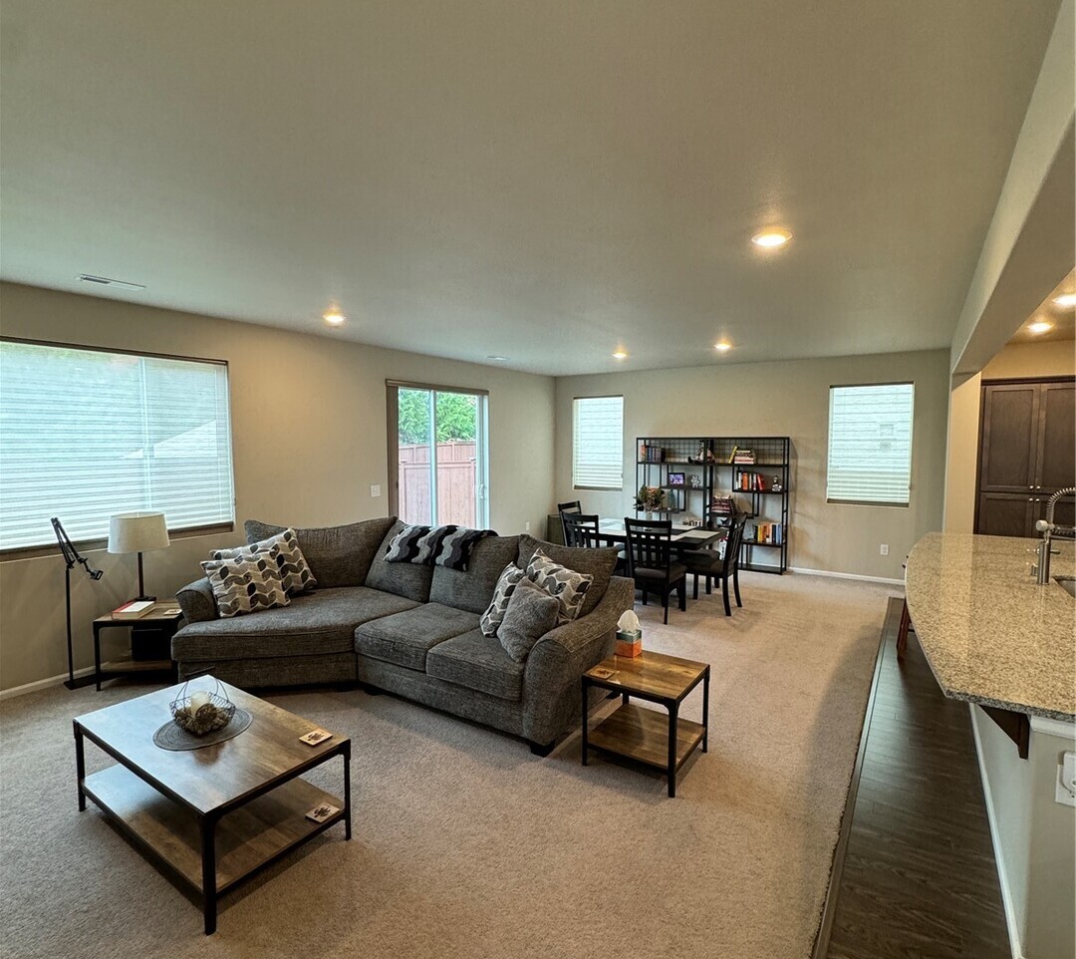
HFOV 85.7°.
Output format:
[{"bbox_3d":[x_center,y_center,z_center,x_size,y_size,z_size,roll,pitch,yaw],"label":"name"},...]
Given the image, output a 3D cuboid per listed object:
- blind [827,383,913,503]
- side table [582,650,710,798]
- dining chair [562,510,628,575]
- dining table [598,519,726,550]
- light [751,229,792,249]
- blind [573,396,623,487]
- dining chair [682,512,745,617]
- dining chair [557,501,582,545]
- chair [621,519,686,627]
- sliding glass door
[{"bbox_3d":[4.134,-0.425,7.243,0.890,1.490,0.060,2,4,33],"label":"blind"},{"bbox_3d":[0.590,1.274,3.139,0.515,0.492,0.499,3,5,33],"label":"side table"},{"bbox_3d":[0.592,0.822,6.116,0.450,0.967,0.560,4,6,42],"label":"dining chair"},{"bbox_3d":[1.095,0.918,6.221,1.530,0.760,0.940,3,5,33],"label":"dining table"},{"bbox_3d":[1.230,-1.258,3.048,0.195,0.030,0.195,2,4,33],"label":"light"},{"bbox_3d":[0.943,-0.571,9.100,0.875,1.455,0.070,3,5,33],"label":"blind"},{"bbox_3d":[1.792,0.834,5.926,0.580,0.967,0.455,3,5,33],"label":"dining chair"},{"bbox_3d":[0.610,0.786,6.878,0.560,0.980,0.460,2,4,33],"label":"dining chair"},{"bbox_3d":[1.163,0.851,5.708,0.455,0.967,0.570,3,5,33],"label":"chair"},{"bbox_3d":[-1.221,0.031,7.390,0.120,2.370,1.820,3,5,33],"label":"sliding glass door"}]

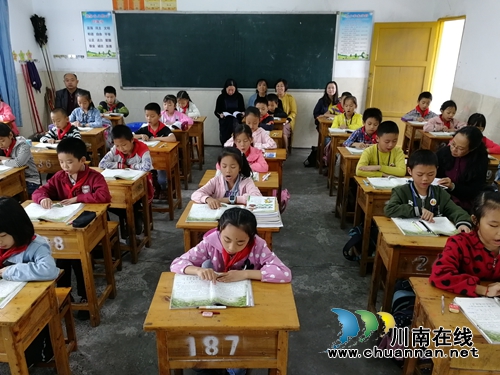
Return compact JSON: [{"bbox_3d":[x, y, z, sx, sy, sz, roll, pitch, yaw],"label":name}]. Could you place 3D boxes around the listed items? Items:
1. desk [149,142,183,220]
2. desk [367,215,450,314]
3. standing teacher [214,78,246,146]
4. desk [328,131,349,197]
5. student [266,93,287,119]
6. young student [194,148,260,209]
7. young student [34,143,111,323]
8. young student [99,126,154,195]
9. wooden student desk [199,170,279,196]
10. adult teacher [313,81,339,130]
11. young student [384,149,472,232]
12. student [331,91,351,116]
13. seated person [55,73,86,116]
[{"bbox_3d":[-1.067,-0.071,4.167,0.618,0.763,0.381,2,21,4],"label":"desk"},{"bbox_3d":[1.054,0.597,2.370,0.600,0.736,0.370,1,21,2],"label":"desk"},{"bbox_3d":[-0.316,-1.135,6.347,0.497,1.198,0.670,1,21,3],"label":"standing teacher"},{"bbox_3d":[1.228,-0.298,4.779,0.600,0.753,0.380,1,21,2],"label":"desk"},{"bbox_3d":[0.309,-0.784,5.534,0.433,1.092,0.567,1,21,4],"label":"student"},{"bbox_3d":[-0.155,0.250,2.842,0.474,1.133,0.567,1,21,4],"label":"young student"},{"bbox_3d":[-1.185,0.258,2.726,0.520,1.170,0.630,1,21,4],"label":"young student"},{"bbox_3d":[-1.057,-0.013,3.465,0.470,1.090,0.580,1,21,2],"label":"young student"},{"bbox_3d":[-0.076,0.282,3.264,0.609,0.750,0.381,1,21,3],"label":"wooden student desk"},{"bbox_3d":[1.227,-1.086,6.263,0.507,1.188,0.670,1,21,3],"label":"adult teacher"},{"bbox_3d":[1.058,0.326,2.587,0.477,1.167,0.609,1,21,3],"label":"young student"},{"bbox_3d":[1.267,-0.788,5.532,0.433,1.102,0.567,2,22,6],"label":"student"},{"bbox_3d":[-2.632,-1.001,5.841,0.560,1.330,0.780,0,21,0],"label":"seated person"}]

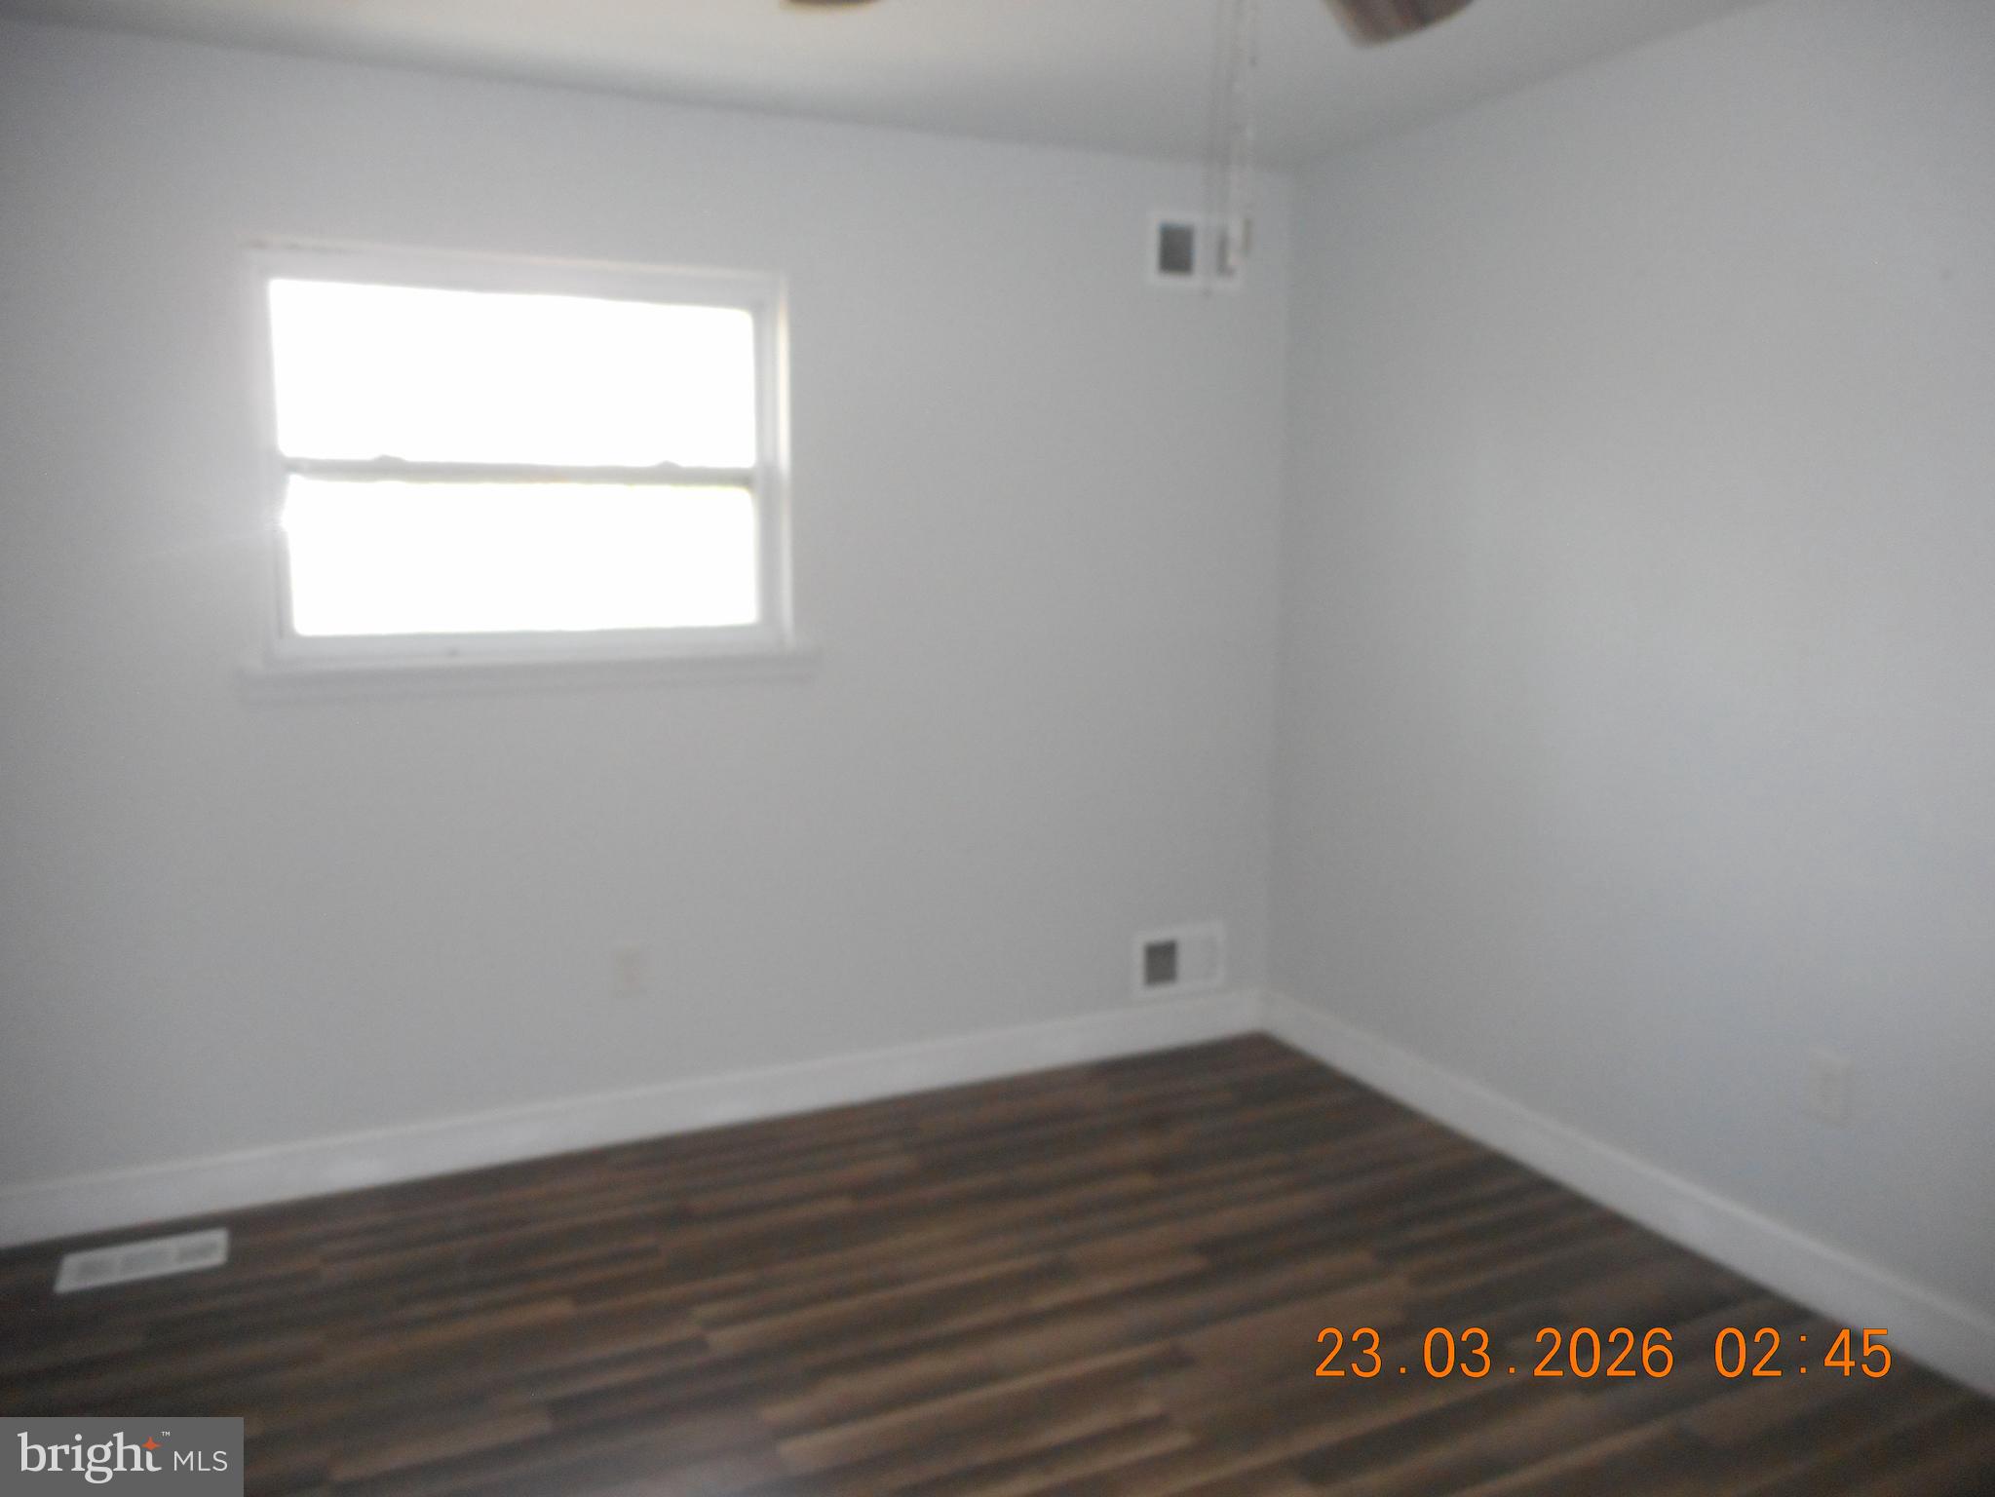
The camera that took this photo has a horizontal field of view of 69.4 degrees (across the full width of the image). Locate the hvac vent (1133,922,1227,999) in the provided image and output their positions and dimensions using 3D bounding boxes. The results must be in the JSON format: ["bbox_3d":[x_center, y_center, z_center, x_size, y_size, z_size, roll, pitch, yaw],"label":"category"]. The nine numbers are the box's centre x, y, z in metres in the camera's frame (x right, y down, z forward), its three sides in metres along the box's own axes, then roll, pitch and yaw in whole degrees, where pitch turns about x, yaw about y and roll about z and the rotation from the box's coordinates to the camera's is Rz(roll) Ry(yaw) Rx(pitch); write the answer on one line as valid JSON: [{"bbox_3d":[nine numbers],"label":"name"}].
[{"bbox_3d":[0.516,0.597,4.042,0.295,0.190,0.020,-4,9,-24],"label":"hvac vent"}]

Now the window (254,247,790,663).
[{"bbox_3d":[-1.014,-0.637,3.199,1.110,0.860,0.090,-4,9,-24],"label":"window"}]

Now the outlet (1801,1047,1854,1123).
[{"bbox_3d":[1.482,0.605,2.580,0.012,0.120,0.077,-4,9,-24],"label":"outlet"}]

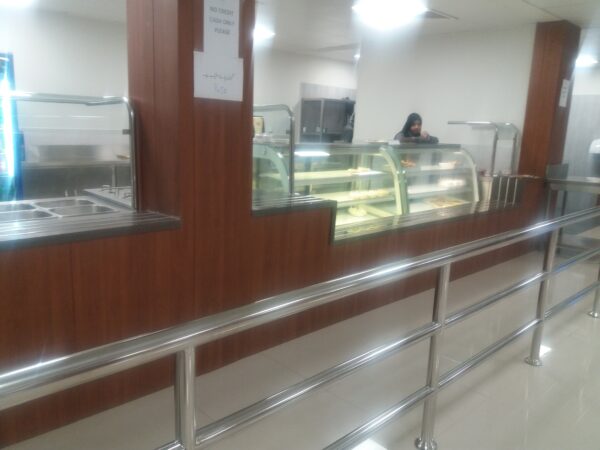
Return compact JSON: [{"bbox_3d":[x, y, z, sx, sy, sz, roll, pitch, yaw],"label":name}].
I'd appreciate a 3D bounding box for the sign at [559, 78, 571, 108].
[{"bbox_3d":[3.065,-1.519,5.613,0.208,0.298,0.010,-9,16,-43],"label":"sign"}]

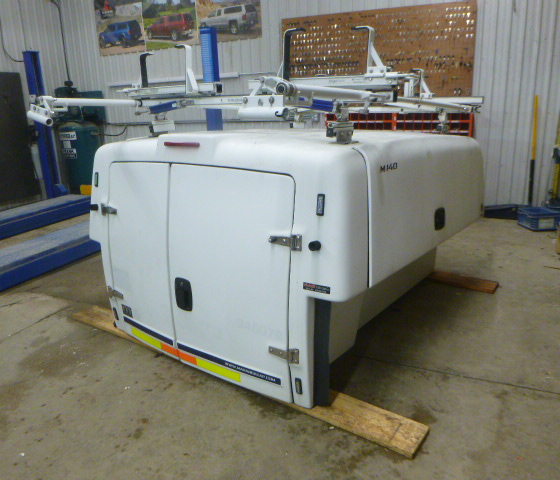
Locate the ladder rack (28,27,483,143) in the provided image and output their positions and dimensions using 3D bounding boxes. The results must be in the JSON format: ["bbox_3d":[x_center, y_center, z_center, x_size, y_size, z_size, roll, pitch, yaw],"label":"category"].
[{"bbox_3d":[-0.013,-0.856,2.774,1.894,0.486,2.214,9,17,38],"label":"ladder rack"}]

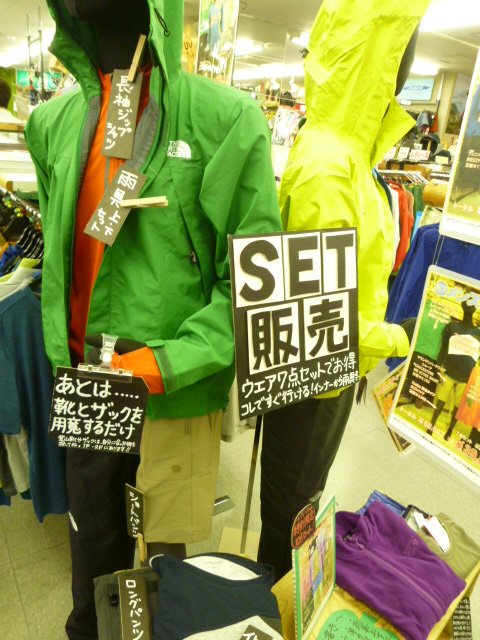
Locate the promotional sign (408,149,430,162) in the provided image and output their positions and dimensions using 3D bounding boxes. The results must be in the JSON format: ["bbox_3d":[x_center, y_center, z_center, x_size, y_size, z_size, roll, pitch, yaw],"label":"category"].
[{"bbox_3d":[1.478,-1.358,3.800,0.160,0.082,0.008,10,16,16],"label":"promotional sign"}]

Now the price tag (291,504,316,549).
[{"bbox_3d":[0.146,0.469,1.050,0.005,0.094,0.112,8,21,35],"label":"price tag"}]

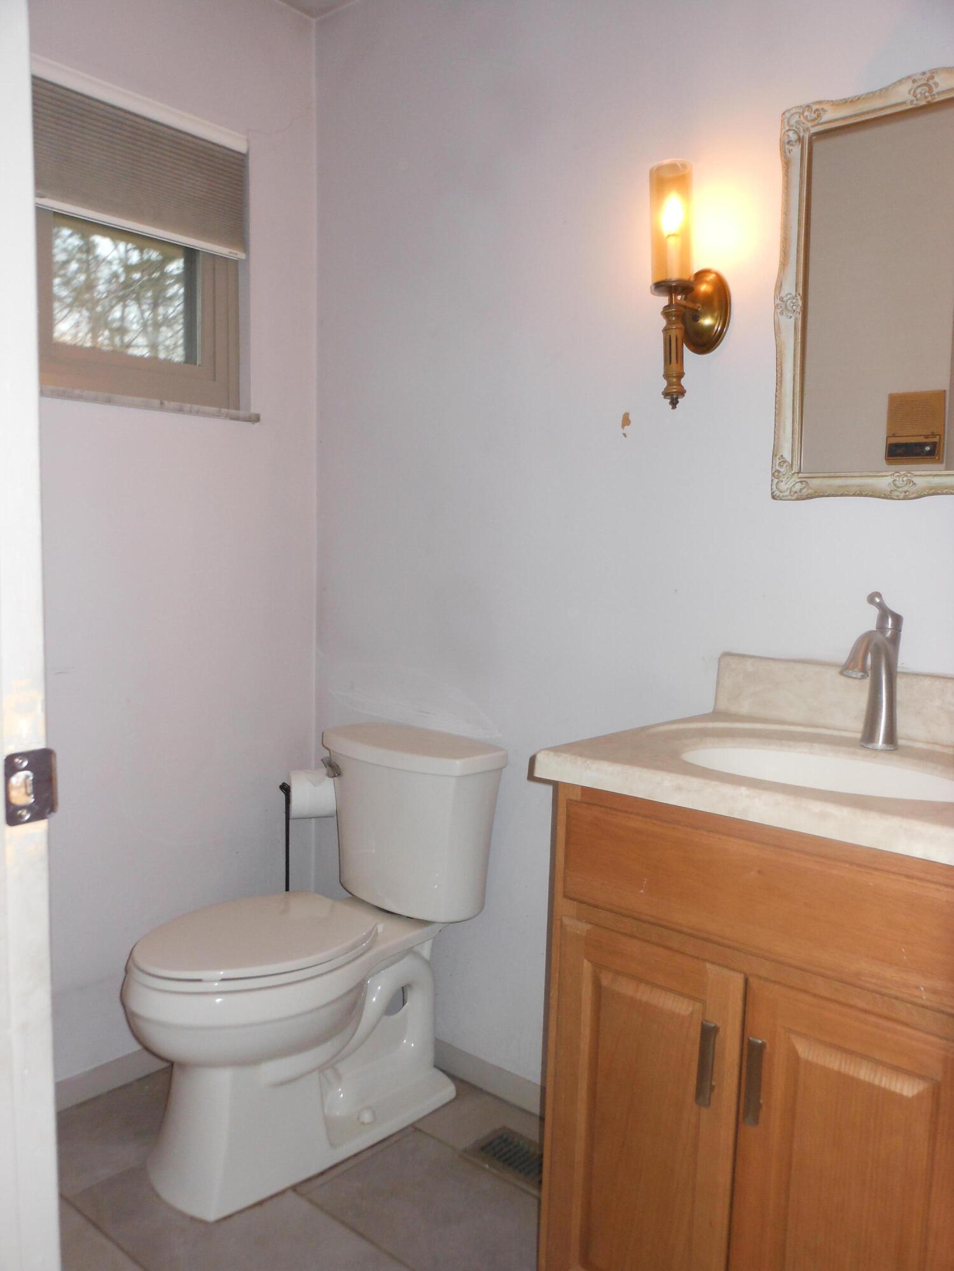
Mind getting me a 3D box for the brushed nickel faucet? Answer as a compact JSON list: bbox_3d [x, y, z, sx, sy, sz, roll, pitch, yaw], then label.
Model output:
[{"bbox_3d":[0.572,0.054,1.487,0.057,0.235,0.172,6,7,42],"label":"brushed nickel faucet"}]

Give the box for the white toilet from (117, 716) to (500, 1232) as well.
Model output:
[{"bbox_3d":[-0.330,0.632,2.037,0.423,0.788,0.747,6,7,42],"label":"white toilet"}]

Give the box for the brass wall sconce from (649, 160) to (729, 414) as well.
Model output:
[{"bbox_3d":[0.350,-0.581,1.743,0.096,0.392,0.156,6,7,42],"label":"brass wall sconce"}]

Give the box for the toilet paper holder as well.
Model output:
[{"bbox_3d":[-0.377,0.648,2.424,0.160,0.680,0.150,0,6,-13],"label":"toilet paper holder"}]

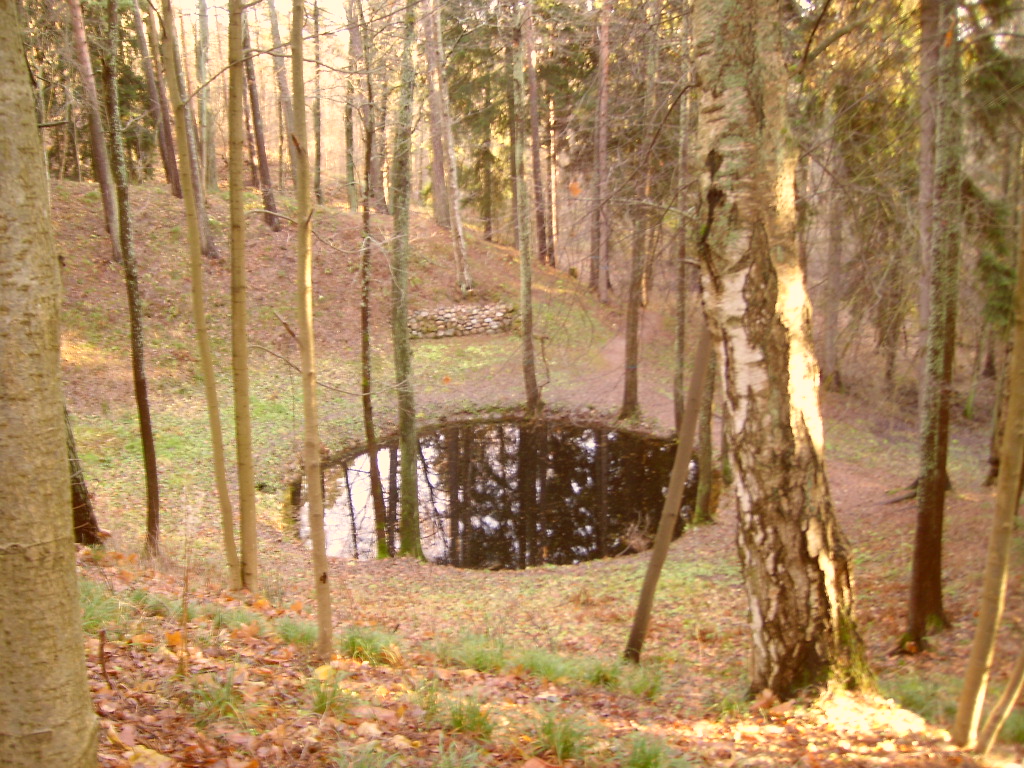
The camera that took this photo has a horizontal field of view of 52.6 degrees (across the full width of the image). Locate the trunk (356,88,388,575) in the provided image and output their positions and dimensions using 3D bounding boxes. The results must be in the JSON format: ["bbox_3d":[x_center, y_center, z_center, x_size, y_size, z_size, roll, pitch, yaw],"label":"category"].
[{"bbox_3d":[-1.380,-0.446,10.304,0.160,4.661,0.130,-2,12,-8],"label":"trunk"}]

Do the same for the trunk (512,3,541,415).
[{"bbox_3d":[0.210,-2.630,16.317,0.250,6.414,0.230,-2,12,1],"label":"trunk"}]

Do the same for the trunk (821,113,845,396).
[{"bbox_3d":[5.866,-2.441,18.949,0.300,5.184,0.280,-4,12,1],"label":"trunk"}]

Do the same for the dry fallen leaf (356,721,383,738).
[{"bbox_3d":[-0.461,1.118,3.350,0.085,0.025,0.070,-3,12,-9],"label":"dry fallen leaf"}]

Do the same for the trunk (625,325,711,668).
[{"bbox_3d":[0.753,0.583,5.025,0.100,1.782,0.090,12,18,10],"label":"trunk"}]

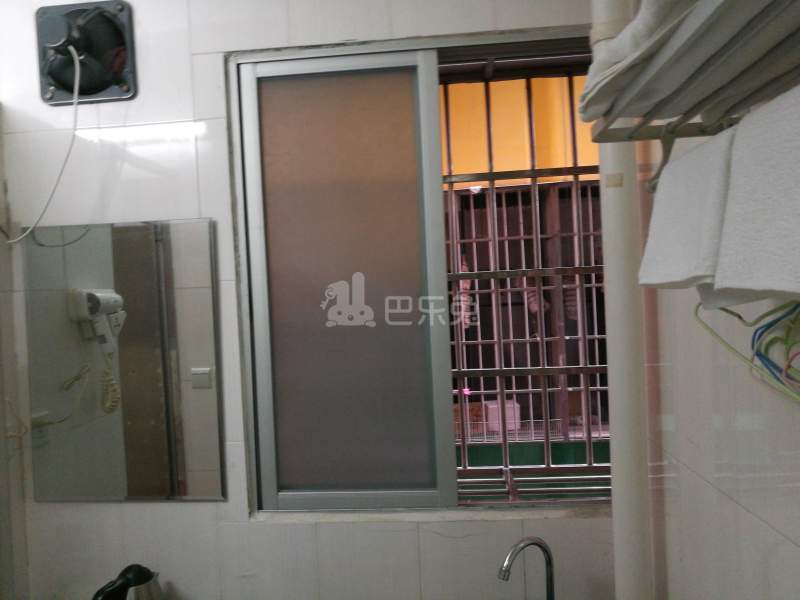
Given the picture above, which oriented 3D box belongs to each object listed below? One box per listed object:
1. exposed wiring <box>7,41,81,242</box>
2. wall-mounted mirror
[{"bbox_3d":[-0.849,-0.368,1.479,0.207,0.456,0.060,-3,1,5],"label":"exposed wiring"},{"bbox_3d":[-0.690,0.156,1.559,0.503,0.700,0.020,-3,1,5],"label":"wall-mounted mirror"}]

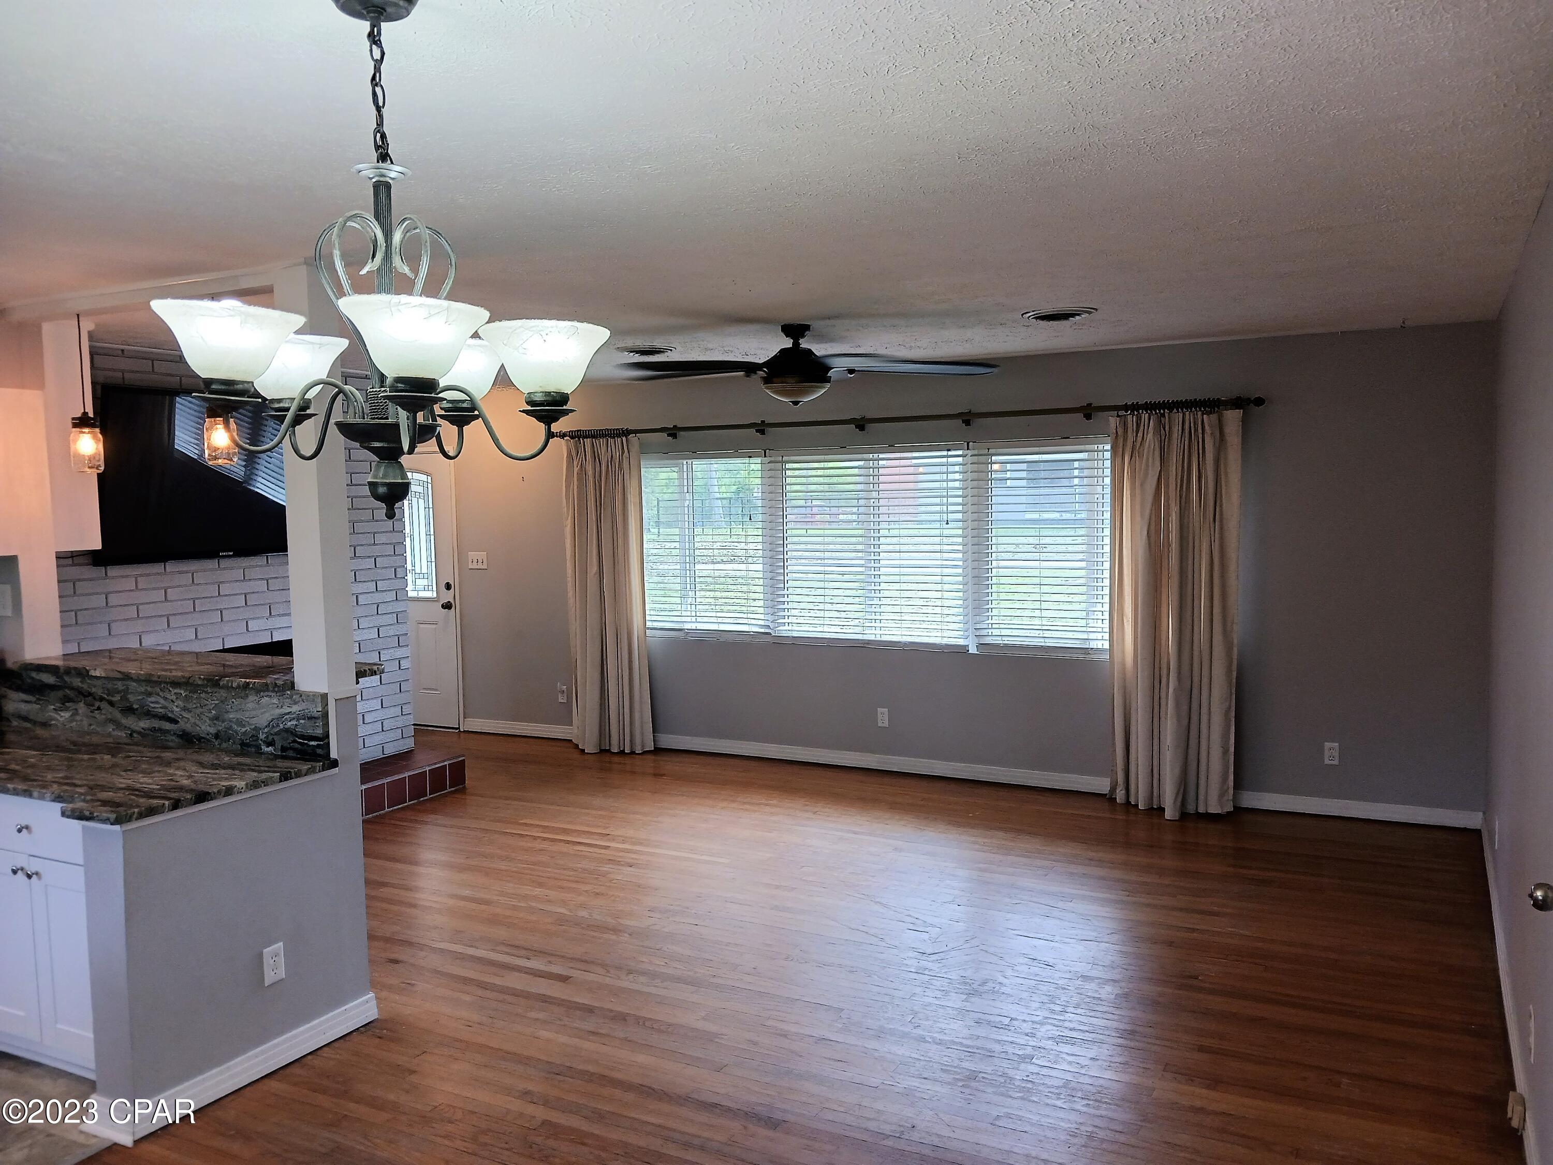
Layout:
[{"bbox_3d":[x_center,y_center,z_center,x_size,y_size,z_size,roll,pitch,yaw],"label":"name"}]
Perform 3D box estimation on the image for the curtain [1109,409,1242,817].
[{"bbox_3d":[2.055,0.156,6.296,0.644,2.063,0.199,1,4,28],"label":"curtain"}]

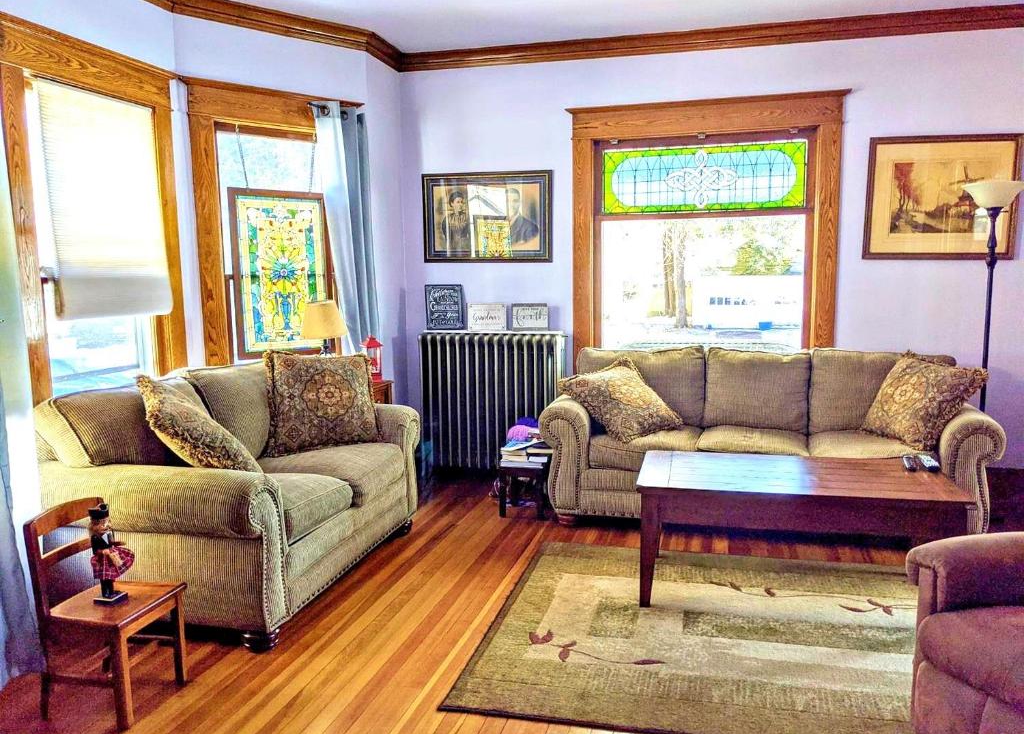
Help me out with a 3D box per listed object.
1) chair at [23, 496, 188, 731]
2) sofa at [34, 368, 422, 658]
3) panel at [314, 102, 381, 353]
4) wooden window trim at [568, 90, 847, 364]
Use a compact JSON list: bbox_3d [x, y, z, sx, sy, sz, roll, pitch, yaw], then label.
[{"bbox_3d":[-1.284,0.770,2.553,0.350,0.635,0.320,1,8,15],"label":"chair"},{"bbox_3d":[-1.113,0.473,3.654,0.900,0.940,1.590,1,8,15],"label":"sofa"},{"bbox_3d":[-0.929,-0.348,4.673,0.360,2.270,0.130,-8,11,-43],"label":"panel"},{"bbox_3d":[1.135,-0.740,4.819,1.630,1.680,0.110,1,8,15],"label":"wooden window trim"}]

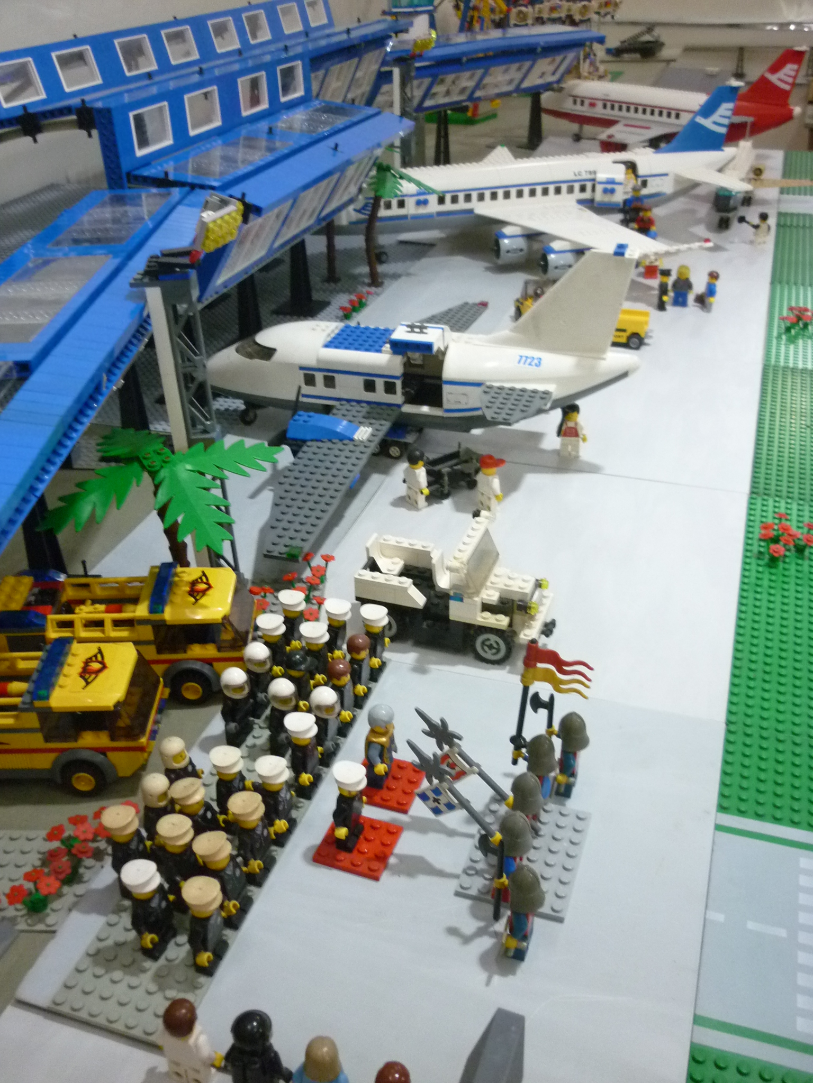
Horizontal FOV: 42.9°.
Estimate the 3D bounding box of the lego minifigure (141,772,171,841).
[{"bbox_3d":[-0.109,0.121,0.465,0.016,0.042,0.024,10,33,16],"label":"lego minifigure"}]

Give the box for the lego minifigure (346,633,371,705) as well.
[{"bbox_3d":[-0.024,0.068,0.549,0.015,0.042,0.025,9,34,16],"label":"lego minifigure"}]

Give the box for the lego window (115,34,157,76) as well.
[{"bbox_3d":[-0.273,-0.486,1.035,0.009,0.033,0.058,-3,29,23],"label":"lego window"}]

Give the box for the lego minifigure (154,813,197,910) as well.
[{"bbox_3d":[-0.094,0.136,0.438,0.018,0.043,0.025,10,33,15],"label":"lego minifigure"}]

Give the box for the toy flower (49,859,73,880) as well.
[{"bbox_3d":[-0.152,0.144,0.454,0.010,0.004,0.010,0,32,0],"label":"toy flower"}]

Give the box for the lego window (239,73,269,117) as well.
[{"bbox_3d":[-0.146,-0.421,0.971,0.008,0.032,0.057,9,33,17],"label":"lego window"}]

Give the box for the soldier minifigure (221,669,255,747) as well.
[{"bbox_3d":[-0.086,0.083,0.523,0.015,0.042,0.025,9,33,17],"label":"soldier minifigure"}]

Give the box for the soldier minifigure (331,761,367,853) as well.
[{"bbox_3d":[-0.024,0.118,0.462,0.016,0.043,0.025,9,33,17],"label":"soldier minifigure"}]

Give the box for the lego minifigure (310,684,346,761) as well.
[{"bbox_3d":[-0.039,0.090,0.512,0.018,0.043,0.025,10,33,15],"label":"lego minifigure"}]

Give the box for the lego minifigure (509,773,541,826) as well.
[{"bbox_3d":[0.052,0.121,0.461,0.019,0.044,0.025,10,33,16],"label":"lego minifigure"}]

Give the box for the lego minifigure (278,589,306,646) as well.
[{"bbox_3d":[-0.062,0.047,0.581,0.015,0.043,0.025,9,33,17],"label":"lego minifigure"}]

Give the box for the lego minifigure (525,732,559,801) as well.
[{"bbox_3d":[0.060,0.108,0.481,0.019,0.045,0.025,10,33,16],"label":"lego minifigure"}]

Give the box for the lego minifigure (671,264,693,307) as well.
[{"bbox_3d":[0.289,-0.269,1.083,0.024,0.043,0.013,9,33,17],"label":"lego minifigure"}]

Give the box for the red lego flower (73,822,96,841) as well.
[{"bbox_3d":[-0.144,0.130,0.463,0.010,0.004,0.010,-1,32,0],"label":"red lego flower"}]

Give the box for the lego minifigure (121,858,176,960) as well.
[{"bbox_3d":[-0.103,0.148,0.418,0.018,0.043,0.025,10,33,15],"label":"lego minifigure"}]

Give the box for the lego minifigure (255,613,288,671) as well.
[{"bbox_3d":[-0.071,0.062,0.559,0.018,0.043,0.025,10,33,15],"label":"lego minifigure"}]

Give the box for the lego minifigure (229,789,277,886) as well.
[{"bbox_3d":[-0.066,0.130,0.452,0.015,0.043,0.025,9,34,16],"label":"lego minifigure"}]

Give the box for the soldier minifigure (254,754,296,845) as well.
[{"bbox_3d":[-0.058,0.118,0.470,0.018,0.043,0.025,10,33,16],"label":"soldier minifigure"}]

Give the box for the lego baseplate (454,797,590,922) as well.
[{"bbox_3d":[0.054,0.140,0.466,0.048,0.005,0.064,10,33,17],"label":"lego baseplate"}]

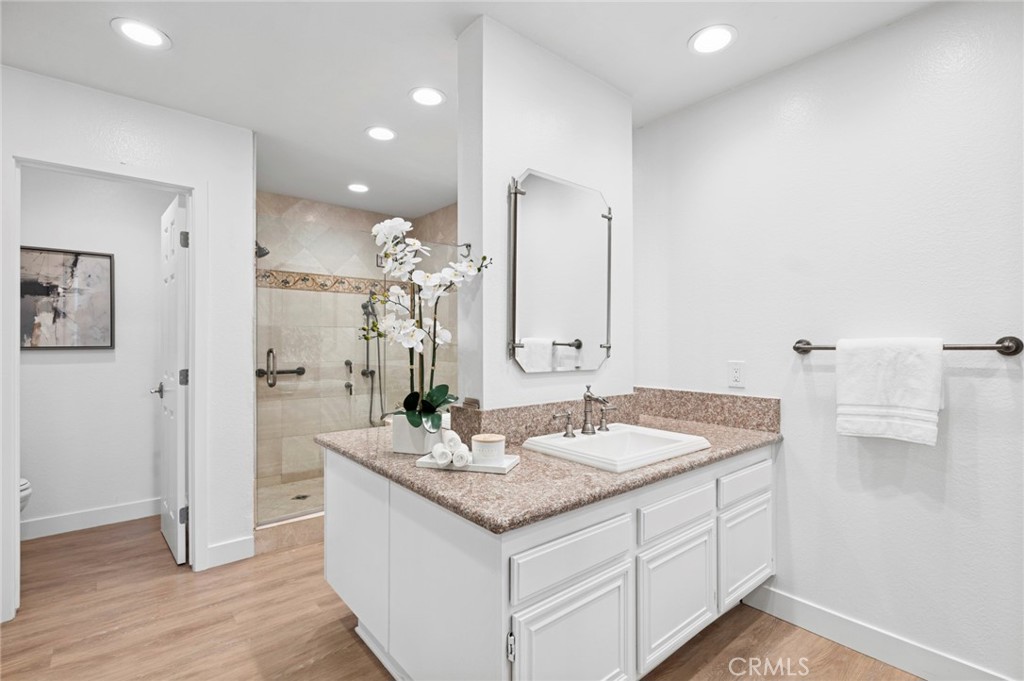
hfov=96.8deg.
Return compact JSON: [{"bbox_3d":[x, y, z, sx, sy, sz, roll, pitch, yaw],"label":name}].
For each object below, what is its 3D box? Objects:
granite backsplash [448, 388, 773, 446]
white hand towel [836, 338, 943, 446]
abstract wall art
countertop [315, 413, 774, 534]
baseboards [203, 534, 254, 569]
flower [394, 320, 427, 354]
[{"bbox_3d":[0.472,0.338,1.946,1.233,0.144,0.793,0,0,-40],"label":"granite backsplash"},{"bbox_3d":[1.392,0.182,1.695,0.060,0.386,0.301,0,0,-40],"label":"white hand towel"},{"bbox_3d":[-2.942,-0.256,2.832,0.700,0.645,0.040,0,0,-40],"label":"abstract wall art"},{"bbox_3d":[0.188,0.416,1.992,1.611,0.037,1.240,0,0,-40],"label":"countertop"},{"bbox_3d":[-1.578,1.183,2.538,0.240,0.114,0.016,0,0,-40],"label":"baseboards"},{"bbox_3d":[-0.366,-0.015,1.650,0.110,0.110,0.060,0,0,-6],"label":"flower"}]

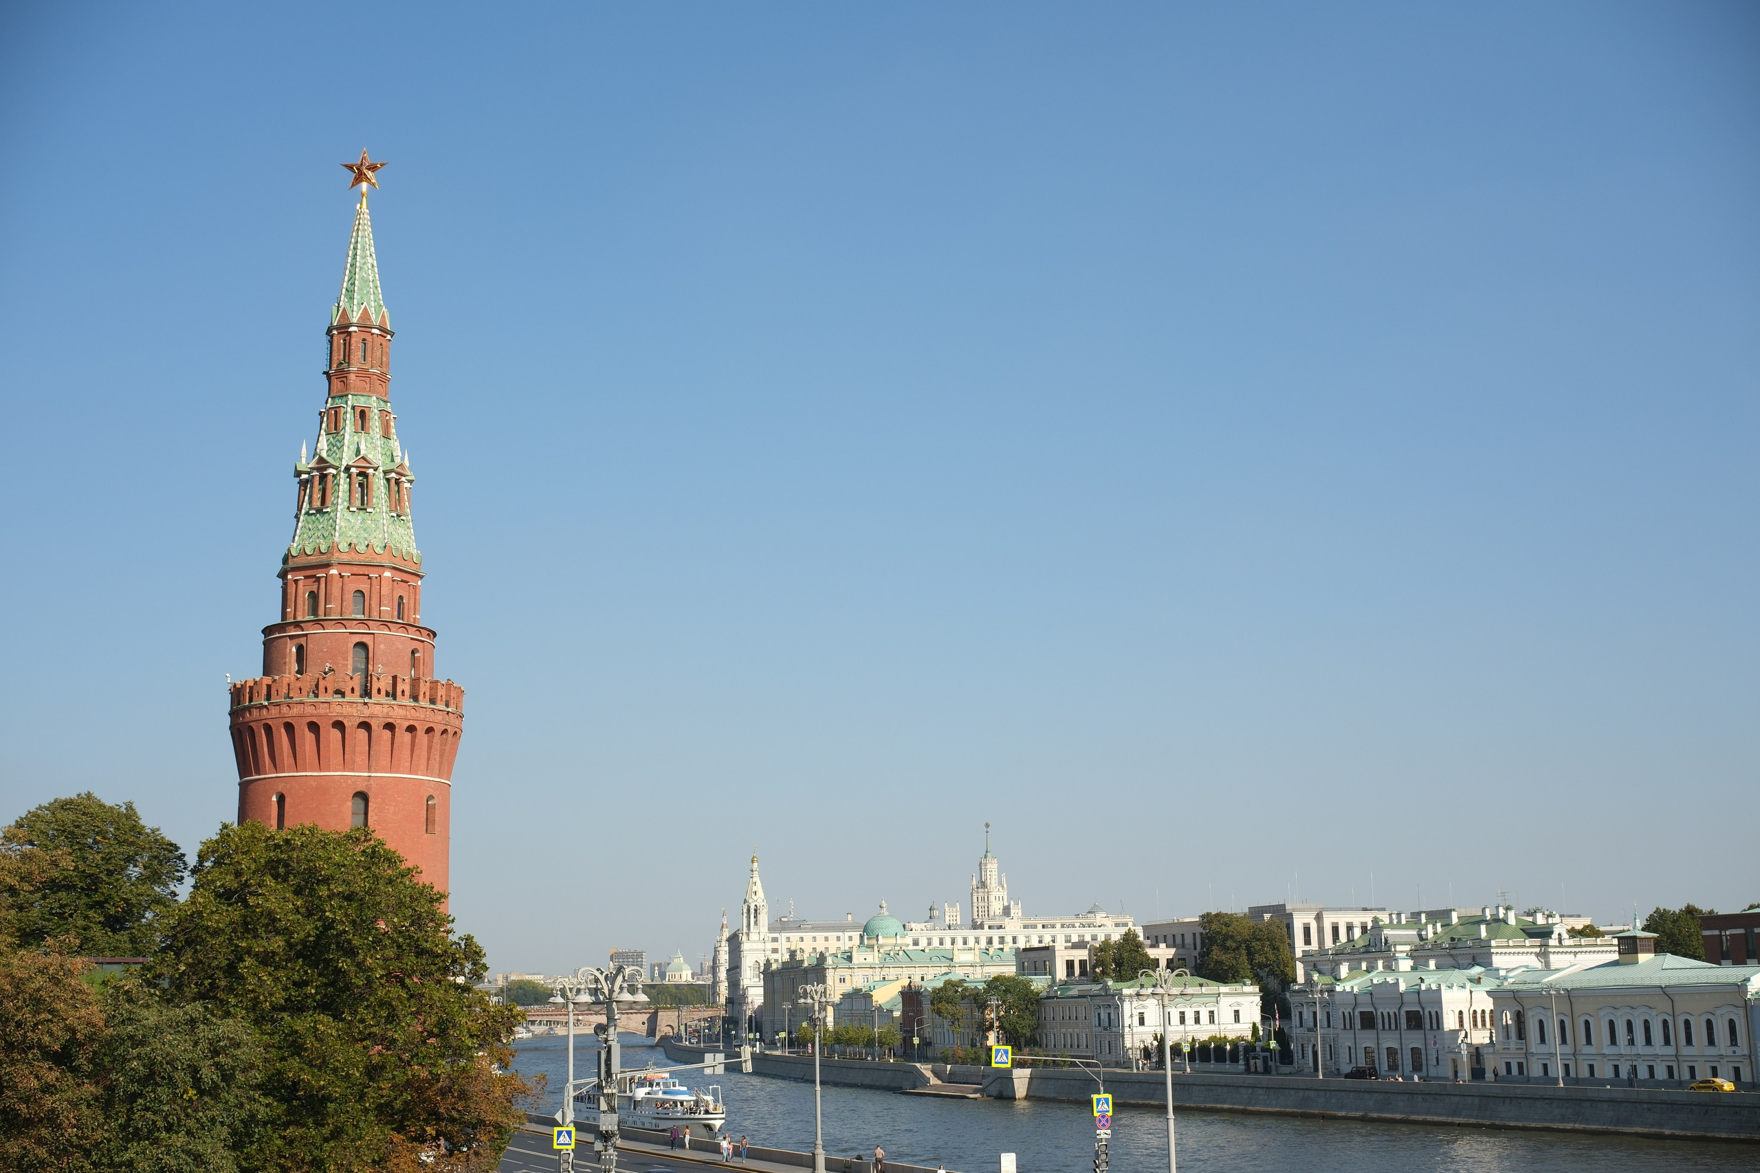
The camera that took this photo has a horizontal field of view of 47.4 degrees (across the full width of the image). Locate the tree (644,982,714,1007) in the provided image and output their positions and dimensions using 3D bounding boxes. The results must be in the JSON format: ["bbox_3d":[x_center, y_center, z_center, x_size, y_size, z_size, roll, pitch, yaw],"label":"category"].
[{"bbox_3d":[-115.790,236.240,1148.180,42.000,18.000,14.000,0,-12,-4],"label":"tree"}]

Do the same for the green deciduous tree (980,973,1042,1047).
[{"bbox_3d":[21.253,69.501,321.937,10.000,14.490,10.000,-2,-11,3],"label":"green deciduous tree"}]

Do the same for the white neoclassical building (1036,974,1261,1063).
[{"bbox_3d":[42.458,69.221,320.433,27.000,14.000,22.000,6,-13,-31],"label":"white neoclassical building"}]

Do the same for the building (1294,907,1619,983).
[{"bbox_3d":[90.230,62.360,310.140,25.000,22.000,43.700,4,-13,-25],"label":"building"}]

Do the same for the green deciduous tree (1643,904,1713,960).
[{"bbox_3d":[119.900,58.420,297.760,11.500,22.100,11.000,-6,-13,21],"label":"green deciduous tree"}]

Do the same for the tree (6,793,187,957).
[{"bbox_3d":[-42.752,19.260,108.343,10.000,16.160,10.000,3,-12,-21],"label":"tree"}]

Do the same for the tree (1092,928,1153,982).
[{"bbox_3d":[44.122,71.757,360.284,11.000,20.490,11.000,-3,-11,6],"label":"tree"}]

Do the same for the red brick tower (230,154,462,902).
[{"bbox_3d":[-31.898,2.520,120.819,13.500,61.500,13.500,2,-12,-15],"label":"red brick tower"}]

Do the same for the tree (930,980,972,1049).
[{"bbox_3d":[13.040,78.290,363.580,8.200,14.000,8.000,-2,-12,2],"label":"tree"}]

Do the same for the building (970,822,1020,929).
[{"bbox_3d":[117.514,325.982,2047.505,42.000,170.000,42.000,9,-15,-41],"label":"building"}]

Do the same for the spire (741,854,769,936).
[{"bbox_3d":[-35.611,87.717,572.910,7.400,24.870,7.400,1,-12,-11],"label":"spire"}]

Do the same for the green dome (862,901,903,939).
[{"bbox_3d":[0.820,79.460,478.000,9.600,9.500,9.600,-1,-12,0],"label":"green dome"}]

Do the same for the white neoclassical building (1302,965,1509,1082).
[{"bbox_3d":[74.620,61.370,281.150,13.000,13.400,32.300,5,-13,-27],"label":"white neoclassical building"}]

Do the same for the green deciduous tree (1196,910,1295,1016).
[{"bbox_3d":[63.990,68.690,347.530,17.000,24.400,15.000,-3,-12,10],"label":"green deciduous tree"}]

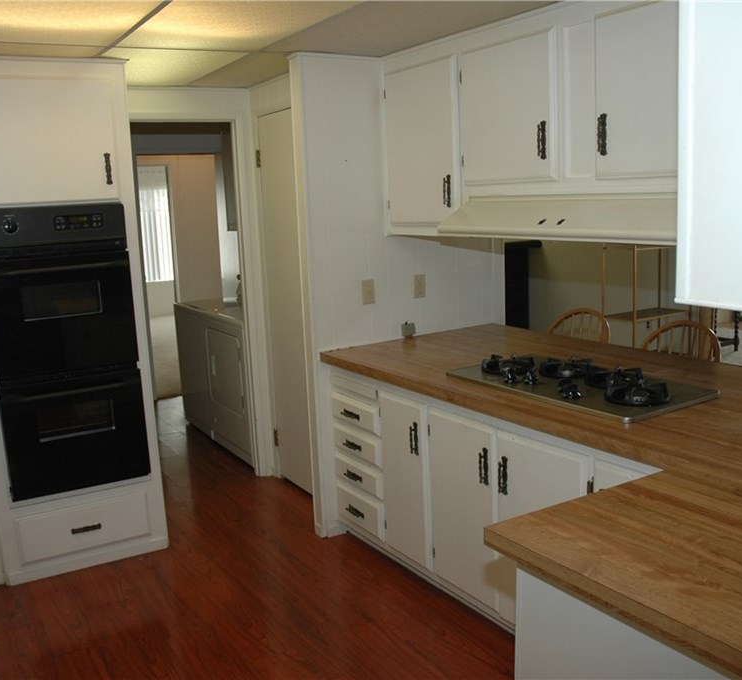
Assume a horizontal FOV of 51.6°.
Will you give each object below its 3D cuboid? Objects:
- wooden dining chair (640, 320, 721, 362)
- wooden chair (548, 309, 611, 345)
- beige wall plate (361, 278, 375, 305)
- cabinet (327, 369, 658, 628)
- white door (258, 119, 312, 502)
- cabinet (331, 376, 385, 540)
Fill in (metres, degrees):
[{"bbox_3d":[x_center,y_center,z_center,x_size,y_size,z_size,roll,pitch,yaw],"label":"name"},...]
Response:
[{"bbox_3d":[1.202,0.447,3.374,0.480,1.030,0.440,-8,11,-31],"label":"wooden dining chair"},{"bbox_3d":[0.889,0.377,3.863,0.480,1.030,0.440,-8,11,-31],"label":"wooden chair"},{"bbox_3d":[-0.008,-0.228,3.668,0.072,0.116,0.008,-9,12,-32],"label":"beige wall plate"},{"bbox_3d":[0.626,0.616,3.119,0.620,0.820,1.960,-8,11,-31],"label":"cabinet"},{"bbox_3d":[-0.381,-0.175,4.161,0.040,2.085,0.690,-8,11,-31],"label":"white door"},{"bbox_3d":[0.196,0.529,3.759,0.595,0.745,0.420,-8,11,-31],"label":"cabinet"}]

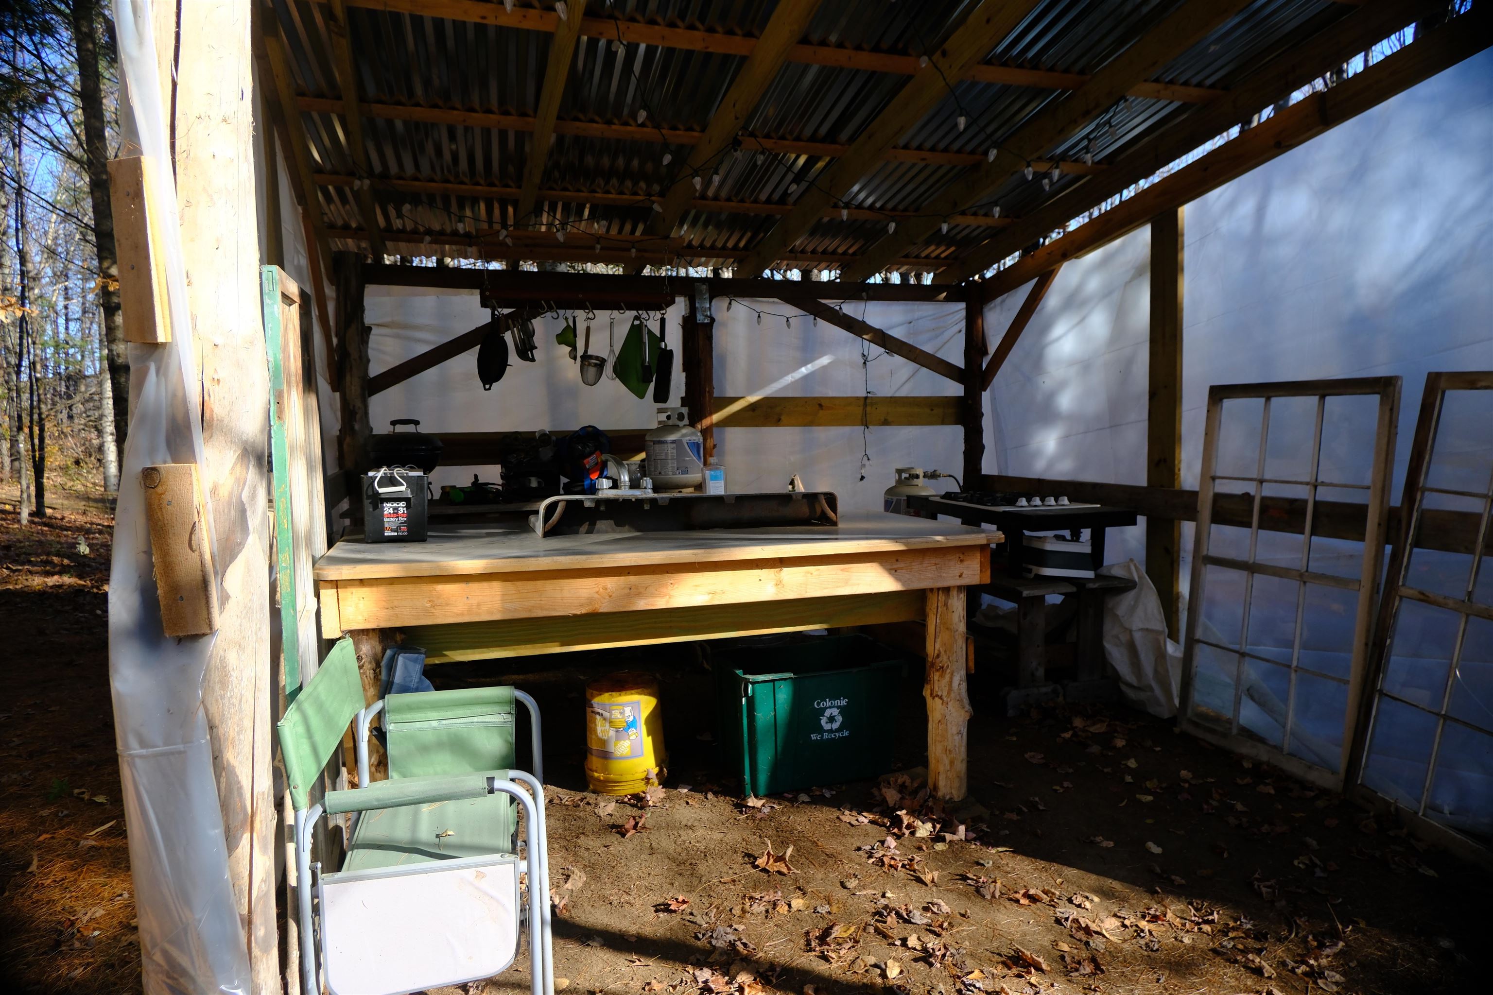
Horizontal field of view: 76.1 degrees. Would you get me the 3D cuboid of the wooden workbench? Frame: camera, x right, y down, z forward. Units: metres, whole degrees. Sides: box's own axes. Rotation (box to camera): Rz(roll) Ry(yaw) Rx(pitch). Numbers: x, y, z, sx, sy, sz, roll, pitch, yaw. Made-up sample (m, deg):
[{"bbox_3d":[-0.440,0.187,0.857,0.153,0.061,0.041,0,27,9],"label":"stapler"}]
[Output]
[{"bbox_3d":[-0.321,0.588,3.510,2.170,0.937,1.120,-2,4,-18],"label":"wooden workbench"}]

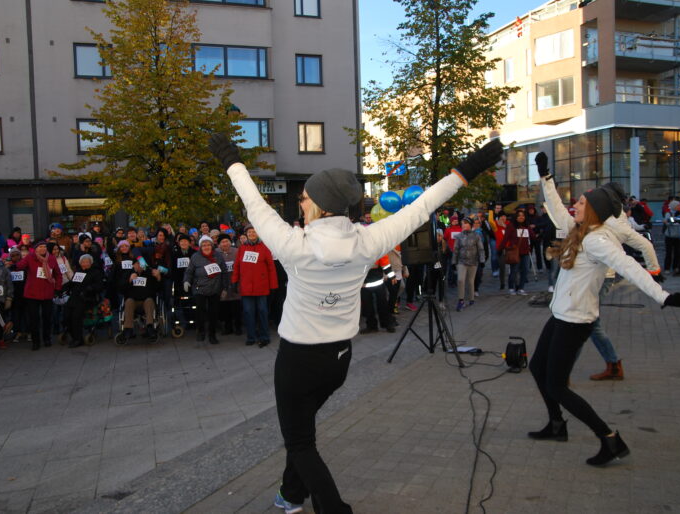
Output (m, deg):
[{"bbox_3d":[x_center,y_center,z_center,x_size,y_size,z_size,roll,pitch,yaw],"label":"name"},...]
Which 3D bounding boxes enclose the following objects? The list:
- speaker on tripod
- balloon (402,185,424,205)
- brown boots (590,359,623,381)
[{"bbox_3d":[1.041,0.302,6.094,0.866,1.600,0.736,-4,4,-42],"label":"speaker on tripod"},{"bbox_3d":[0.822,-0.682,6.450,0.245,0.260,0.245,-2,3,0],"label":"balloon"},{"bbox_3d":[2.382,1.004,5.136,0.285,0.165,0.100,-1,3,10],"label":"brown boots"}]

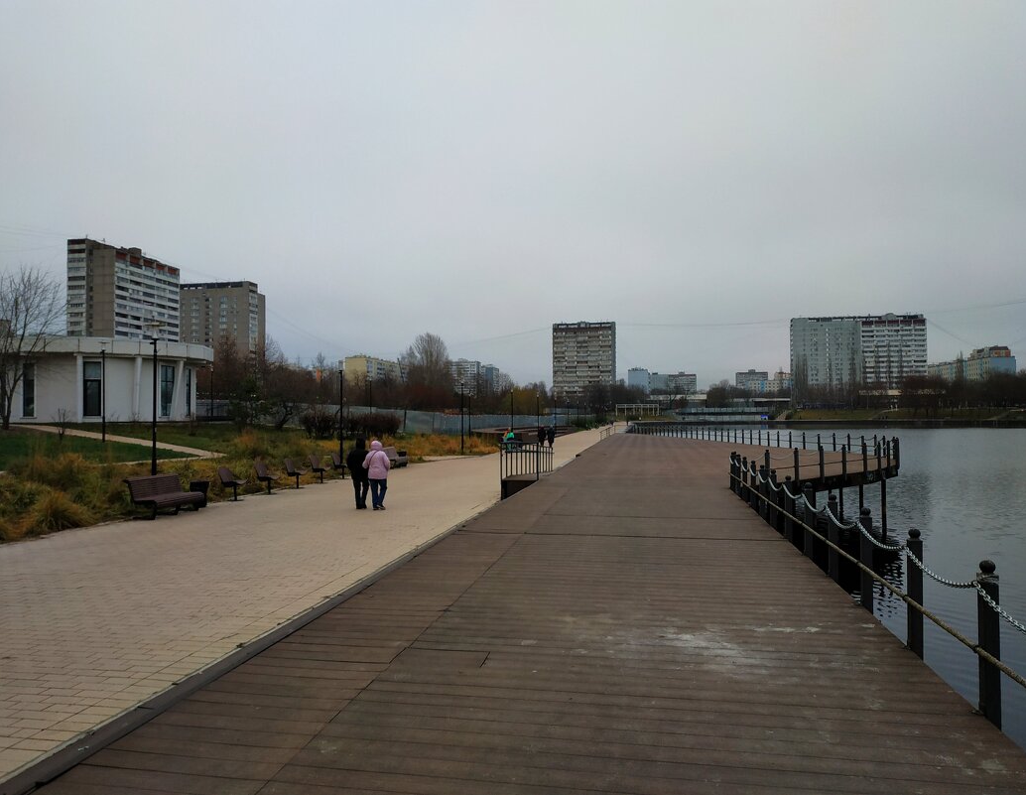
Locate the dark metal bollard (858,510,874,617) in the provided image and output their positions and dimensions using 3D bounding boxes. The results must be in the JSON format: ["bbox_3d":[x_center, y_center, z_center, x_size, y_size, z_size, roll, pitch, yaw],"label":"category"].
[{"bbox_3d":[3.140,1.441,6.529,0.090,0.900,0.090,0,-2,11],"label":"dark metal bollard"}]

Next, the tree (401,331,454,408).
[{"bbox_3d":[-15.594,-2.955,135.309,9.500,18.000,9.500,0,-2,0],"label":"tree"}]

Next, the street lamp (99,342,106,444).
[{"bbox_3d":[-19.483,-0.233,35.068,0.520,4.770,0.520,0,-2,10],"label":"street lamp"}]

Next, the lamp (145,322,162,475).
[{"bbox_3d":[-9.706,0.375,19.912,0.520,4.800,0.520,0,-2,10],"label":"lamp"}]

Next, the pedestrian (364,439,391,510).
[{"bbox_3d":[-3.297,1.871,17.819,0.600,1.690,0.420,0,-2,8],"label":"pedestrian"}]

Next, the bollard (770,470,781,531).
[{"bbox_3d":[4.054,1.578,11.375,0.090,0.900,0.090,0,-2,11],"label":"bollard"}]

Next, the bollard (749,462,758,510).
[{"bbox_3d":[4.496,1.645,13.723,0.090,0.900,0.090,0,-2,11],"label":"bollard"}]

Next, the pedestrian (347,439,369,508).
[{"bbox_3d":[-3.745,1.844,17.917,0.580,1.750,0.420,0,-2,8],"label":"pedestrian"}]

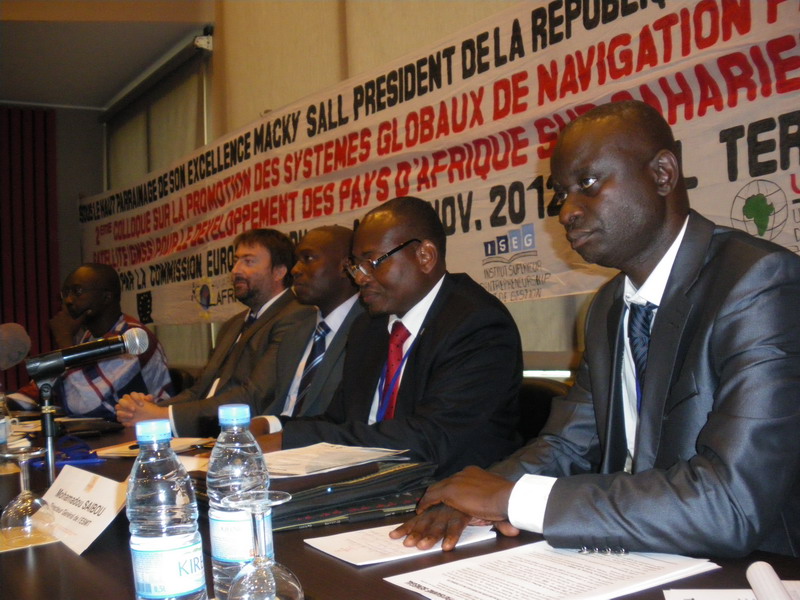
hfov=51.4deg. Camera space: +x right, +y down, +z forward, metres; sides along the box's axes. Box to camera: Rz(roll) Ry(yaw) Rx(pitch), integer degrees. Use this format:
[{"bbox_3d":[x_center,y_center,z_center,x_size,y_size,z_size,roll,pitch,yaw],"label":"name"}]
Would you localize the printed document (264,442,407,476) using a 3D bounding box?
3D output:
[{"bbox_3d":[-0.168,0.263,1.371,0.210,0.015,0.297,-4,-2,43],"label":"printed document"}]

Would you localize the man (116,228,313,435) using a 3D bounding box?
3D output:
[{"bbox_3d":[-0.518,0.442,2.536,0.740,1.330,0.540,-1,-2,-41],"label":"man"}]

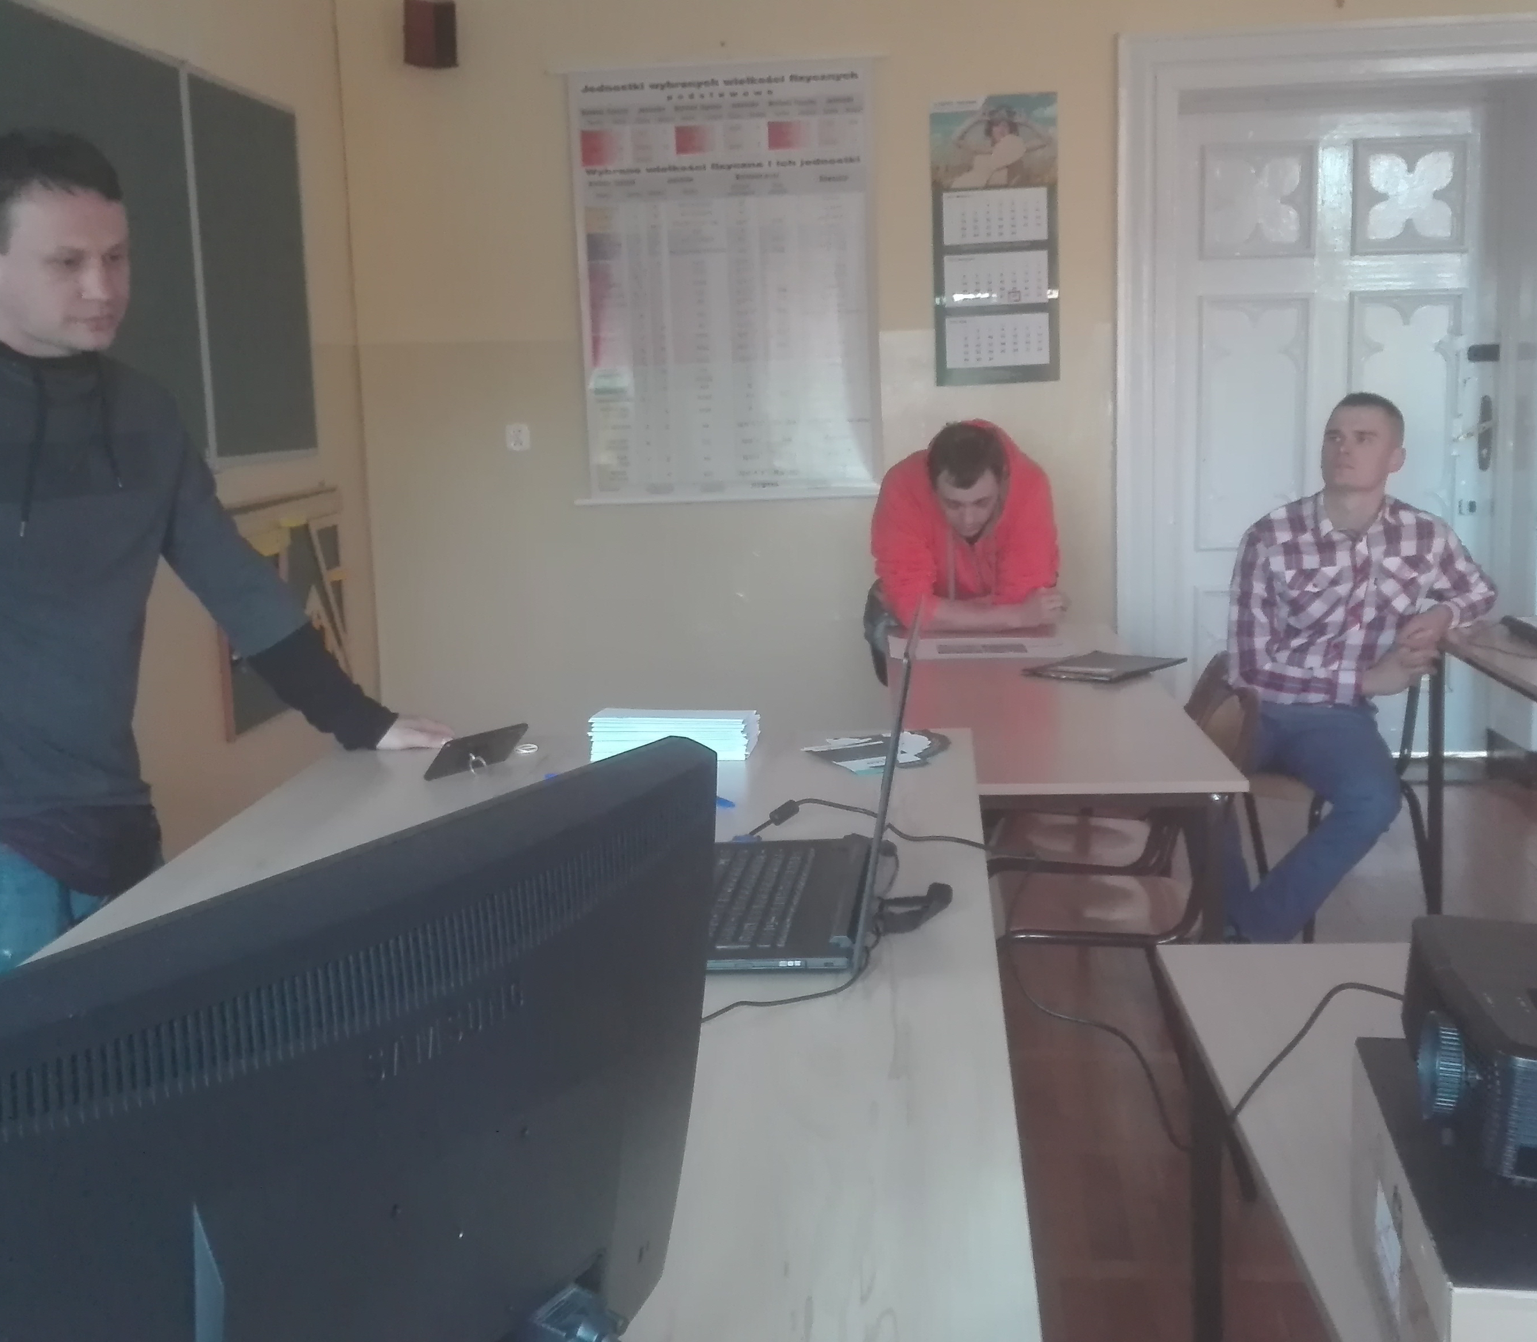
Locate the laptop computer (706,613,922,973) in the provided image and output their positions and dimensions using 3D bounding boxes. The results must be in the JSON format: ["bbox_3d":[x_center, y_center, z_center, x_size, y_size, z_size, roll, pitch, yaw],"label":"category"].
[{"bbox_3d":[-0.013,0.091,1.583,0.300,0.262,0.375,-1,10,6],"label":"laptop computer"}]

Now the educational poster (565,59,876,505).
[{"bbox_3d":[-0.143,-1.270,5.633,1.003,1.392,0.030,-1,10,6],"label":"educational poster"}]

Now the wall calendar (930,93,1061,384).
[{"bbox_3d":[0.739,-1.391,5.533,0.404,0.908,0.020,-1,10,6],"label":"wall calendar"}]

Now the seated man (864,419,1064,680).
[{"bbox_3d":[0.493,0.001,4.314,0.520,1.269,0.750,0,10,8],"label":"seated man"}]

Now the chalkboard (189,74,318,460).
[{"bbox_3d":[-1.434,-1.103,4.818,0.030,0.997,0.784,-1,10,6],"label":"chalkboard"}]

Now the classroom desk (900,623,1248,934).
[{"bbox_3d":[0.517,0.409,3.408,0.531,0.765,1.632,-1,10,6],"label":"classroom desk"}]

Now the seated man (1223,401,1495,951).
[{"bbox_3d":[1.275,0.058,3.729,0.580,1.310,0.620,0,10,11],"label":"seated man"}]

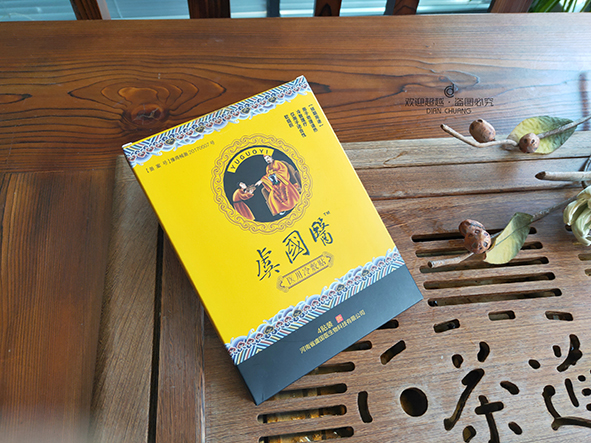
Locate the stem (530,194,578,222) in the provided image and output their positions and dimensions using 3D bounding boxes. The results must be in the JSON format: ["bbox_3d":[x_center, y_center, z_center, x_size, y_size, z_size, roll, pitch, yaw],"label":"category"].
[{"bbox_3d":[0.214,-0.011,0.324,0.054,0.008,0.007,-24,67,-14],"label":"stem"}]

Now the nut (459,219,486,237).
[{"bbox_3d":[0.139,0.006,0.306,0.022,0.021,0.021,-3,63,-5],"label":"nut"}]

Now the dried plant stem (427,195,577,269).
[{"bbox_3d":[0.170,0.007,0.310,0.146,0.025,0.039,-21,66,-13],"label":"dried plant stem"}]

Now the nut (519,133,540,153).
[{"bbox_3d":[0.210,-0.070,0.351,0.018,0.018,0.019,-3,63,-5],"label":"nut"}]

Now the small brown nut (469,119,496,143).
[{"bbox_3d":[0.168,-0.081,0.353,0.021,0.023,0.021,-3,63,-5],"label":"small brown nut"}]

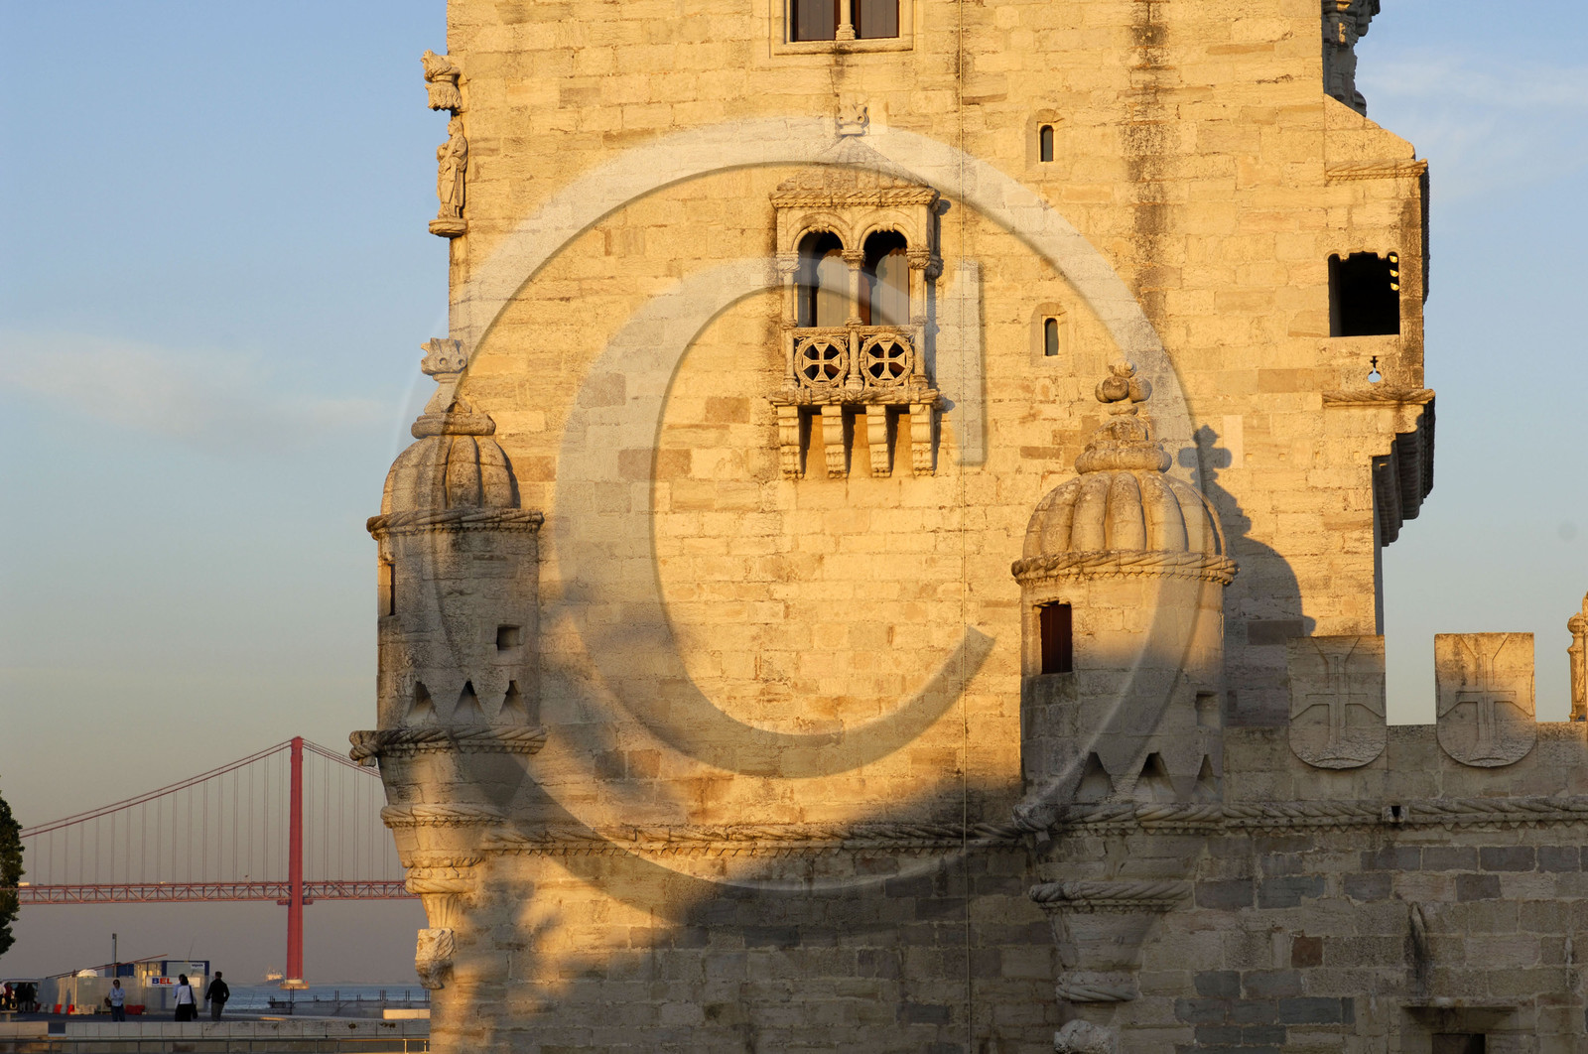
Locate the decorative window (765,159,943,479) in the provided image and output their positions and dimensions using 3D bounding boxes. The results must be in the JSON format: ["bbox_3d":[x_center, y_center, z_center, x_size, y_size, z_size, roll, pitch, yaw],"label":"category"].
[{"bbox_3d":[0.809,-2.680,55.580,2.099,3.950,0.950,-1,-6,8],"label":"decorative window"}]

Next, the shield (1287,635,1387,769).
[{"bbox_3d":[6.008,1.945,47.235,1.090,1.470,0.270,-1,-6,9],"label":"shield"}]

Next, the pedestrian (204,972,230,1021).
[{"bbox_3d":[-16.864,13.881,125.000,0.640,1.760,0.360,1,-6,-5],"label":"pedestrian"}]

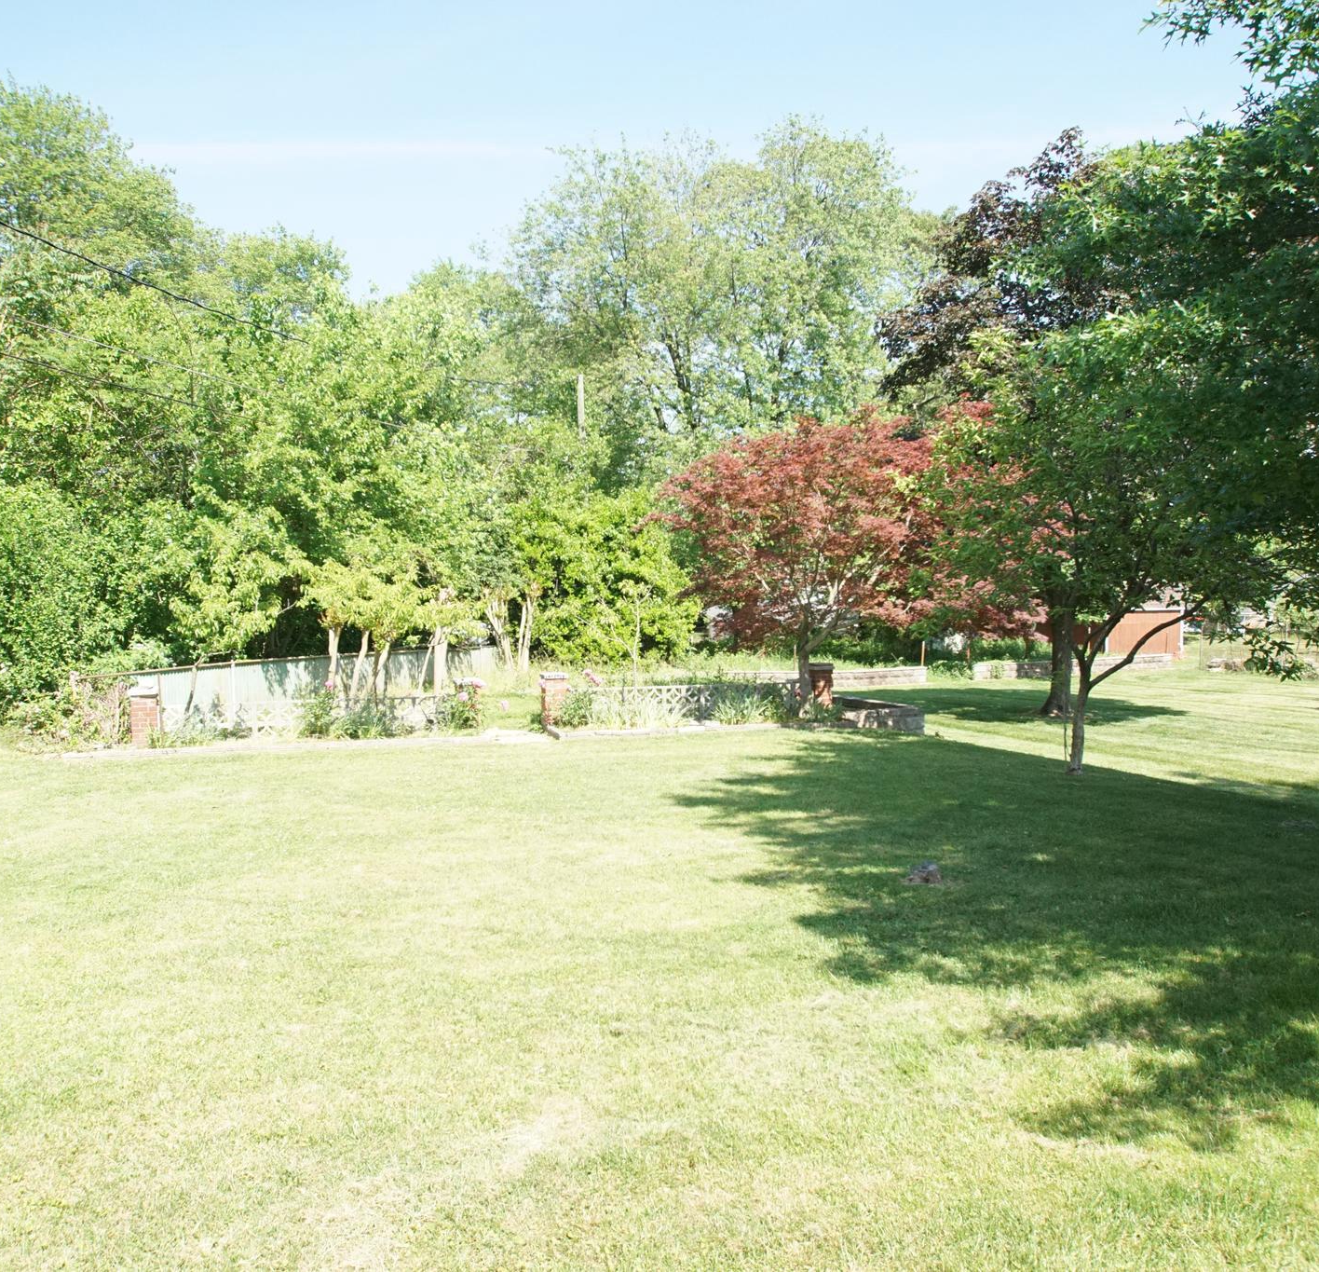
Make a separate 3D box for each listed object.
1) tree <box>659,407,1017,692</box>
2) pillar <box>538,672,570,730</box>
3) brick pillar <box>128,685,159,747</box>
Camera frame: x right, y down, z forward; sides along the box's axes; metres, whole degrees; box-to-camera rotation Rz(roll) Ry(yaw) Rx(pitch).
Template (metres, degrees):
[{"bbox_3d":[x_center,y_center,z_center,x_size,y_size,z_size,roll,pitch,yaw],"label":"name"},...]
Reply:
[{"bbox_3d":[2.700,-1.130,14.900,5.400,4.500,5.000,0,1,-11],"label":"tree"},{"bbox_3d":[-1.510,0.940,14.400,0.370,0.810,0.370,0,1,-11],"label":"pillar"},{"bbox_3d":[-6.840,1.080,13.350,0.370,0.800,0.370,0,1,-11],"label":"brick pillar"}]

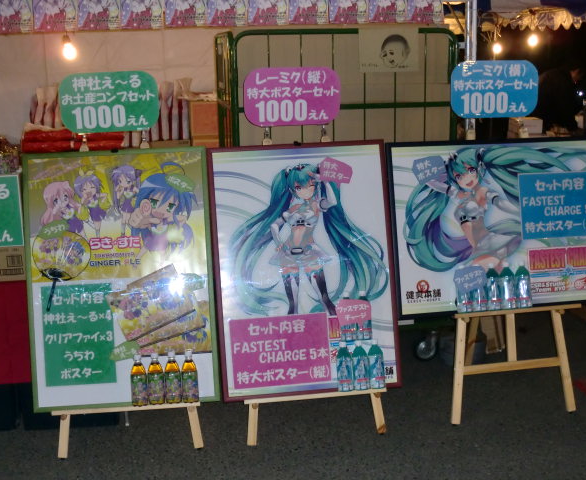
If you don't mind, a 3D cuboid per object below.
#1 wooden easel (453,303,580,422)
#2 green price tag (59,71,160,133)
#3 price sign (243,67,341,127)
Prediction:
[{"bbox_3d":[0.922,0.111,3.592,0.600,1.270,0.620,-4,12,-11],"label":"wooden easel"},{"bbox_3d":[-0.775,-0.583,3.284,0.420,0.257,0.012,-3,-2,-3],"label":"green price tag"},{"bbox_3d":[-0.004,-0.615,3.338,0.420,0.257,0.012,-4,-2,-7],"label":"price sign"}]

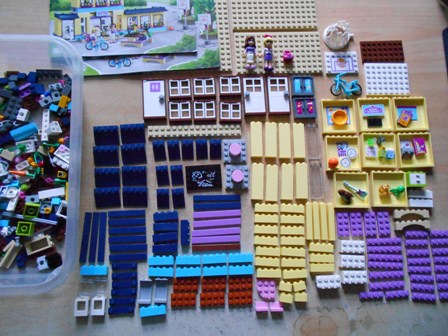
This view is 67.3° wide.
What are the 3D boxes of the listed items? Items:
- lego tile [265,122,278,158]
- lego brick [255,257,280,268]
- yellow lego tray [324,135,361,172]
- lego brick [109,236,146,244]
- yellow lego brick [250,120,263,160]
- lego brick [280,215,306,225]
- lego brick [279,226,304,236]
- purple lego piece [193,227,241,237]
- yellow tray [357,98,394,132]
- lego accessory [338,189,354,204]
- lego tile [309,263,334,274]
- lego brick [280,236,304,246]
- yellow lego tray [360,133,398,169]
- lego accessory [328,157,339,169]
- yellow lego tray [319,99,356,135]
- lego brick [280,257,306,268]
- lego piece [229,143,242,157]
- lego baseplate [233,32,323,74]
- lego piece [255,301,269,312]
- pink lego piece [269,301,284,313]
[{"bbox_3d":[0.066,-0.038,0.472,0.016,0.008,0.050,1,82,-2],"label":"lego tile"},{"bbox_3d":[0.057,0.123,0.444,0.032,0.008,0.011,4,81,-2],"label":"lego brick"},{"bbox_3d":[0.167,-0.020,0.473,0.048,0.008,0.050,0,82,-2],"label":"yellow lego tray"},{"bbox_3d":[-0.125,0.093,0.440,0.048,0.003,0.008,-1,81,-3],"label":"lego brick"},{"bbox_3d":[0.045,-0.039,0.469,0.016,0.008,0.050,-1,81,-4],"label":"yellow lego brick"},{"bbox_3d":[0.092,0.069,0.457,0.032,0.008,0.011,1,81,-3],"label":"lego brick"},{"bbox_3d":[0.091,0.083,0.452,0.032,0.008,0.011,1,81,-3],"label":"lego brick"},{"bbox_3d":[-0.010,0.087,0.455,0.064,0.003,0.008,-3,82,-2],"label":"purple lego piece"},{"bbox_3d":[0.217,-0.077,0.486,0.048,0.008,0.050,-1,82,-3],"label":"yellow tray"},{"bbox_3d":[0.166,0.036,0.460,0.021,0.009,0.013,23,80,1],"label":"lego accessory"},{"bbox_3d":[0.130,0.132,0.448,0.032,0.008,0.011,0,82,-2],"label":"lego tile"},{"bbox_3d":[0.092,0.098,0.454,0.032,0.008,0.011,2,82,-2],"label":"lego brick"},{"bbox_3d":[0.219,-0.024,0.475,0.048,0.008,0.050,0,82,-2],"label":"yellow lego tray"},{"bbox_3d":[0.151,-0.006,0.464,0.014,0.014,0.014,1,81,-3],"label":"lego accessory"},{"bbox_3d":[0.162,-0.073,0.480,0.048,0.008,0.049,-1,81,-3],"label":"yellow lego tray"},{"bbox_3d":[0.090,0.124,0.445,0.032,0.008,0.011,1,81,-3],"label":"lego brick"},{"bbox_3d":[0.015,-0.025,0.460,0.016,0.011,0.016,1,81,-3],"label":"lego piece"},{"bbox_3d":[0.080,-0.168,0.492,0.128,0.005,0.064,-2,81,-3],"label":"lego baseplate"},{"bbox_3d":[0.048,0.178,0.434,0.016,0.008,0.010,1,81,-3],"label":"lego piece"},{"bbox_3d":[0.070,0.182,0.441,0.016,0.009,0.011,0,82,-2],"label":"pink lego piece"}]

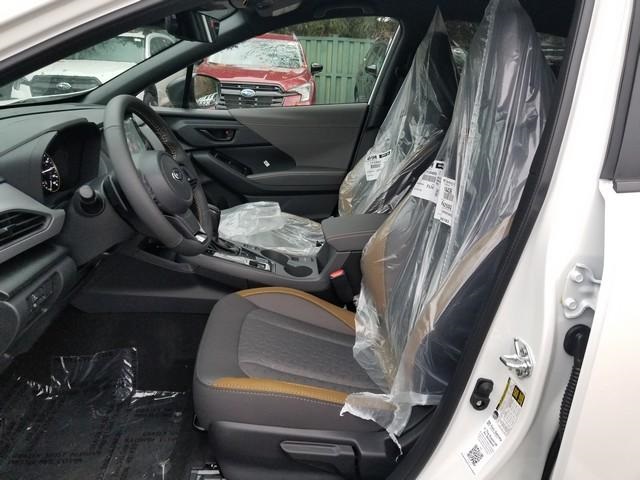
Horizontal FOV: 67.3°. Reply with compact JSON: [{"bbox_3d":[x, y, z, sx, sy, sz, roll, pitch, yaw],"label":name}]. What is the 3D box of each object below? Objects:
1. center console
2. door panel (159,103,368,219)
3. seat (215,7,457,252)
[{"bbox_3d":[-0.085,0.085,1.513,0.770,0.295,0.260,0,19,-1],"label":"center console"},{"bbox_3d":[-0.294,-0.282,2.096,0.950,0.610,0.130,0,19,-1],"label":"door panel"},{"bbox_3d":[0.040,-0.241,1.782,0.830,1.010,0.520,0,19,-1],"label":"seat"}]

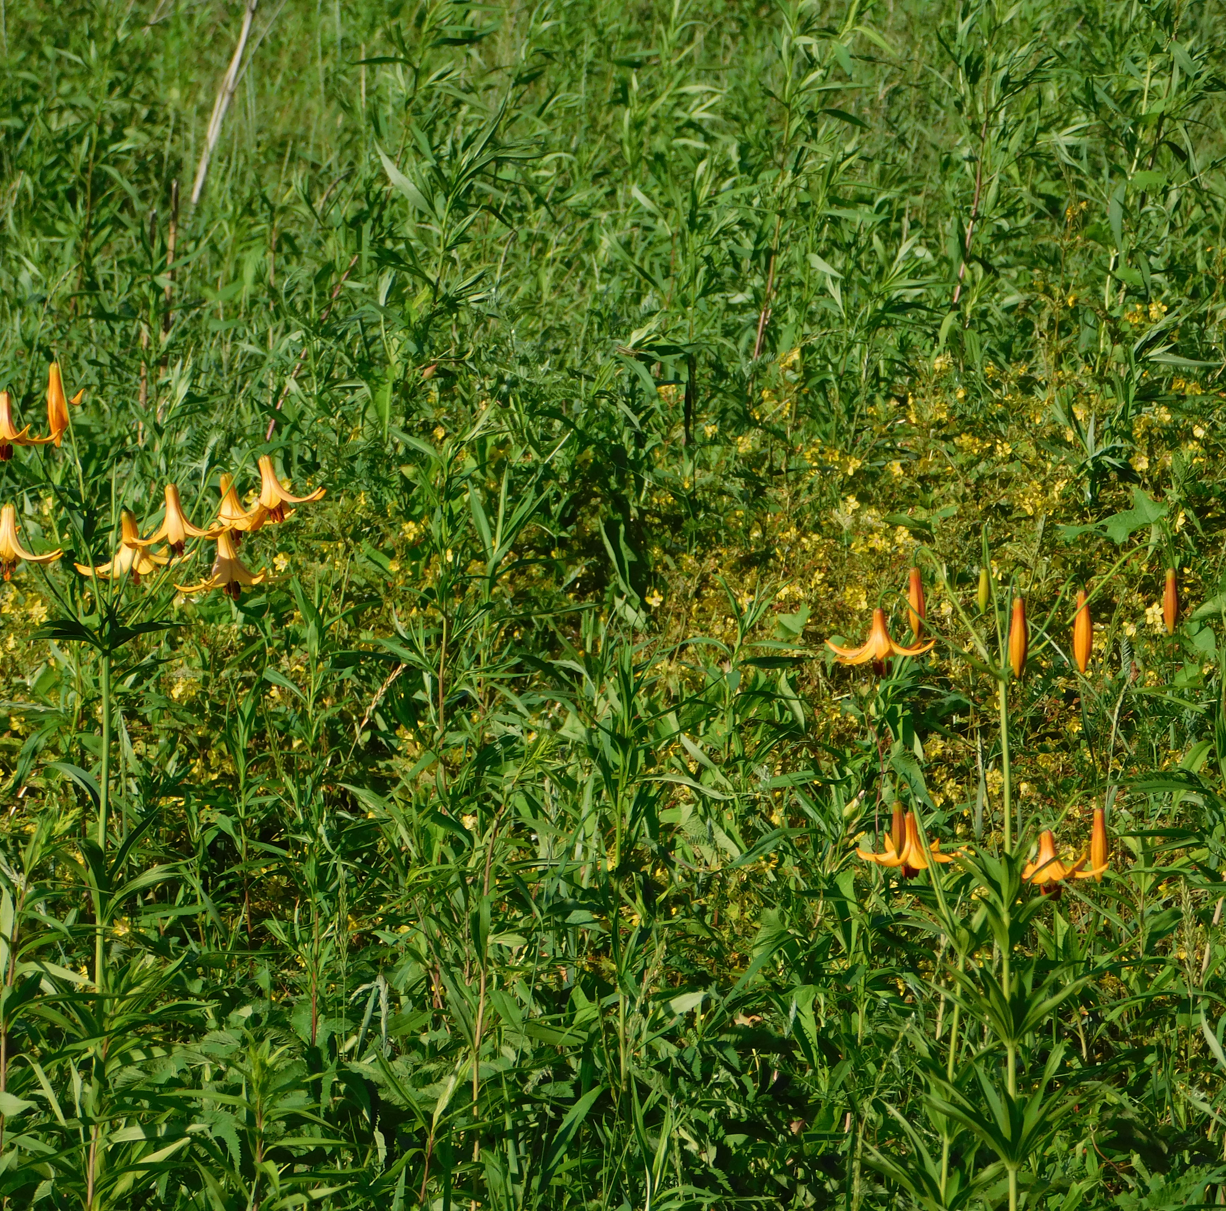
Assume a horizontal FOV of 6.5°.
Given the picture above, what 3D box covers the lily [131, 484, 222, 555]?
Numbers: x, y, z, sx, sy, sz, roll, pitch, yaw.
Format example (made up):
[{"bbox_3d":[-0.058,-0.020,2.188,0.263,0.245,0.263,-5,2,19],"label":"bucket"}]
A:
[{"bbox_3d":[-0.324,-0.064,8.080,0.070,0.054,0.070,0,6,0],"label":"lily"}]

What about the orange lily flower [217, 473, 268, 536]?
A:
[{"bbox_3d":[-0.277,-0.075,8.130,0.063,0.050,0.066,0,6,0],"label":"orange lily flower"}]

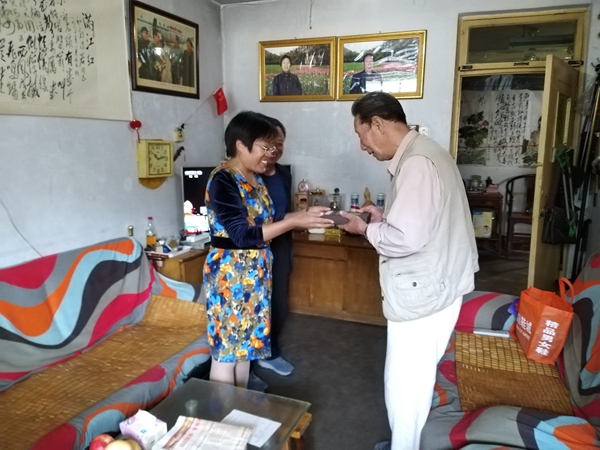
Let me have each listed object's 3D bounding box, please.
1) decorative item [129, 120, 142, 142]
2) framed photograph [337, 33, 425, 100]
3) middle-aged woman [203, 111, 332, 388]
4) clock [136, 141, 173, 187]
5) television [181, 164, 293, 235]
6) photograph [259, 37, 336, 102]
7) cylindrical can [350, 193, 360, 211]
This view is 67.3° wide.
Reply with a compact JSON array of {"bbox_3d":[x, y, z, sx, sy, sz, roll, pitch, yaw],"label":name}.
[{"bbox_3d":[-1.157,-0.663,3.208,0.083,0.160,0.085,4,13,20],"label":"decorative item"},{"bbox_3d":[0.678,-1.334,3.813,0.743,0.535,0.035,4,16,20],"label":"framed photograph"},{"bbox_3d":[-0.166,0.299,2.076,0.560,1.600,0.460,6,13,27],"label":"middle-aged woman"},{"bbox_3d":[-1.097,-0.460,3.453,0.085,0.370,0.295,5,13,23],"label":"clock"},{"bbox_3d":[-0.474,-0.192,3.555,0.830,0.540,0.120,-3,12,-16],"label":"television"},{"bbox_3d":[-0.028,-1.389,4.066,0.727,0.532,0.035,4,16,20],"label":"photograph"},{"bbox_3d":[0.494,-0.197,4.016,0.072,0.160,0.072,4,13,20],"label":"cylindrical can"}]

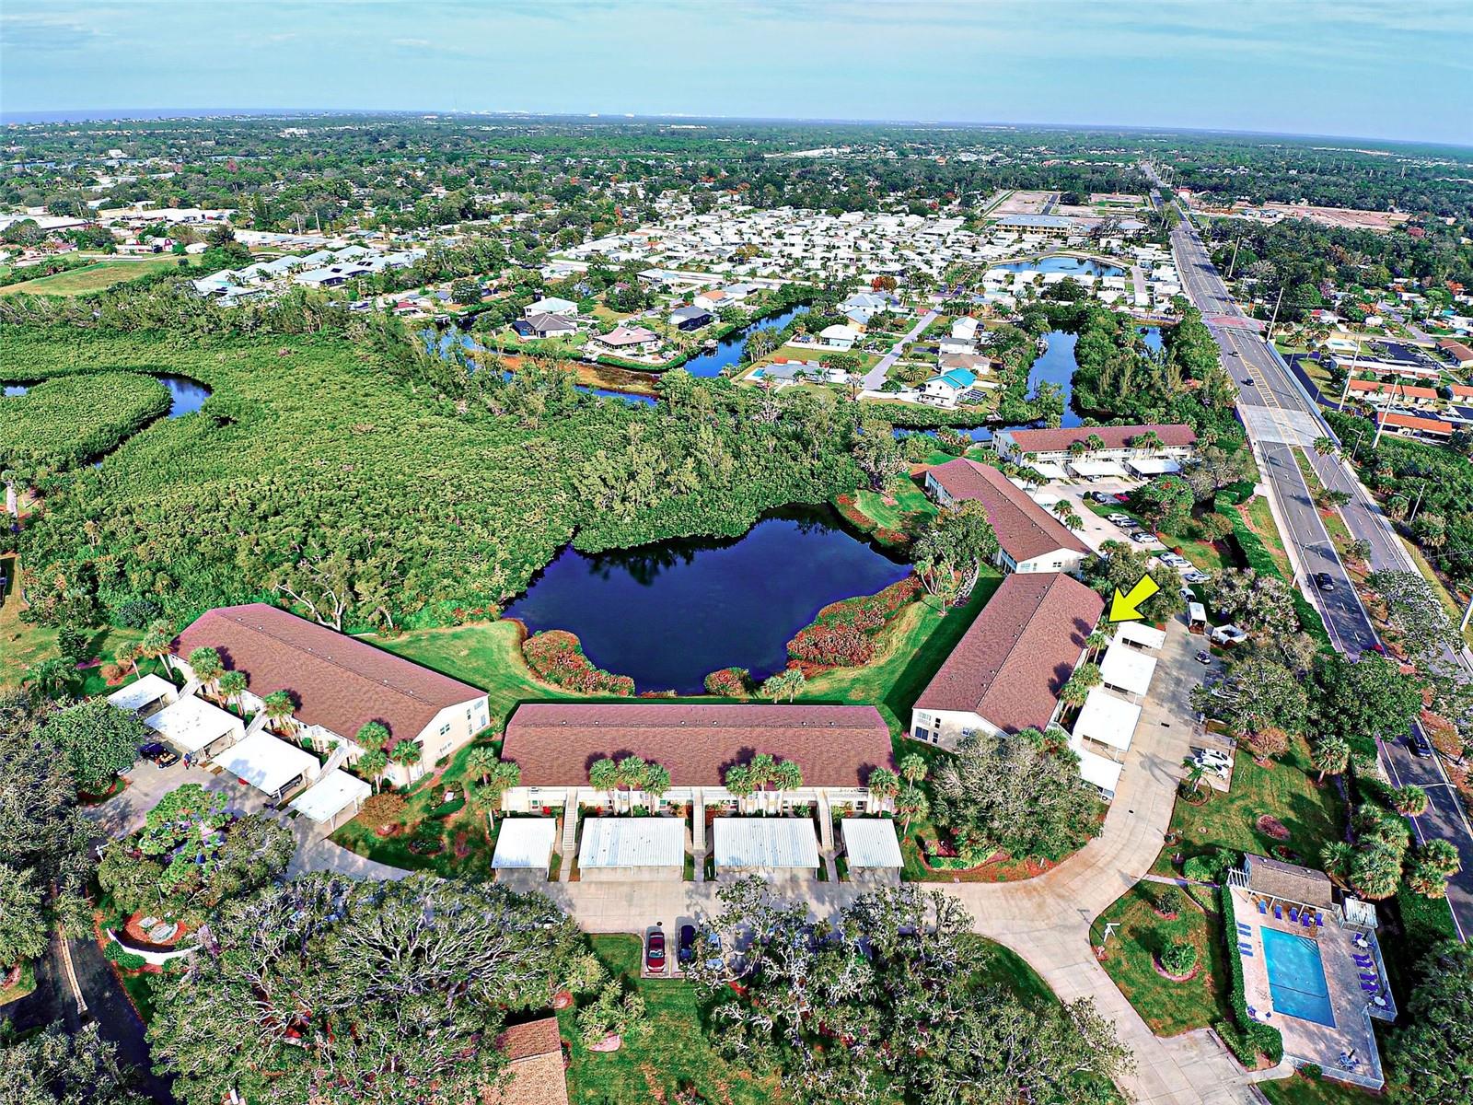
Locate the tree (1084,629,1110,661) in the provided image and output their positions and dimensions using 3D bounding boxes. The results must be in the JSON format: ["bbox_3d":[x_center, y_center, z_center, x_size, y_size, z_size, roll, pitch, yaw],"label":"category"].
[{"bbox_3d":[64.204,17.353,128.306,3.849,6.564,3.849,1,28,0],"label":"tree"}]

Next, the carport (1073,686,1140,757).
[{"bbox_3d":[57.579,26.729,112.290,7.200,2.700,12.200,19,35,27],"label":"carport"}]

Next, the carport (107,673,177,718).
[{"bbox_3d":[-94.106,23.136,115.469,6.990,2.634,6.584,14,31,22],"label":"carport"}]

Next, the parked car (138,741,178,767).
[{"bbox_3d":[-82.928,29.056,103.858,5.000,1.750,1.950,15,34,21],"label":"parked car"}]

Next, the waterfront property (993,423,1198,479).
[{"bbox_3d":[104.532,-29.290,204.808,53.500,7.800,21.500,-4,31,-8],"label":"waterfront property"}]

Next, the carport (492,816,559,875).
[{"bbox_3d":[-26.603,37.491,91.343,6.686,2.634,7.294,0,28,-1],"label":"carport"}]

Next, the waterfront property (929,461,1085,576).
[{"bbox_3d":[66.267,-10.591,178.769,18.000,8.205,52.255,-3,28,-7],"label":"waterfront property"}]

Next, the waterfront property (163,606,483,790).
[{"bbox_3d":[-66.464,20.076,116.365,53.267,8.205,16.616,15,31,23],"label":"waterfront property"}]

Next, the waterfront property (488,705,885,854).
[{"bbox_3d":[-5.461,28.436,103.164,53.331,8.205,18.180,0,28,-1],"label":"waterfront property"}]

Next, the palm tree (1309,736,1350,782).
[{"bbox_3d":[85.162,30.553,103.930,5.065,7.111,5.065,1,28,0],"label":"palm tree"}]

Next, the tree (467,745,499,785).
[{"bbox_3d":[-33.701,30.505,97.173,4.300,8.000,4.300,1,30,0],"label":"tree"}]

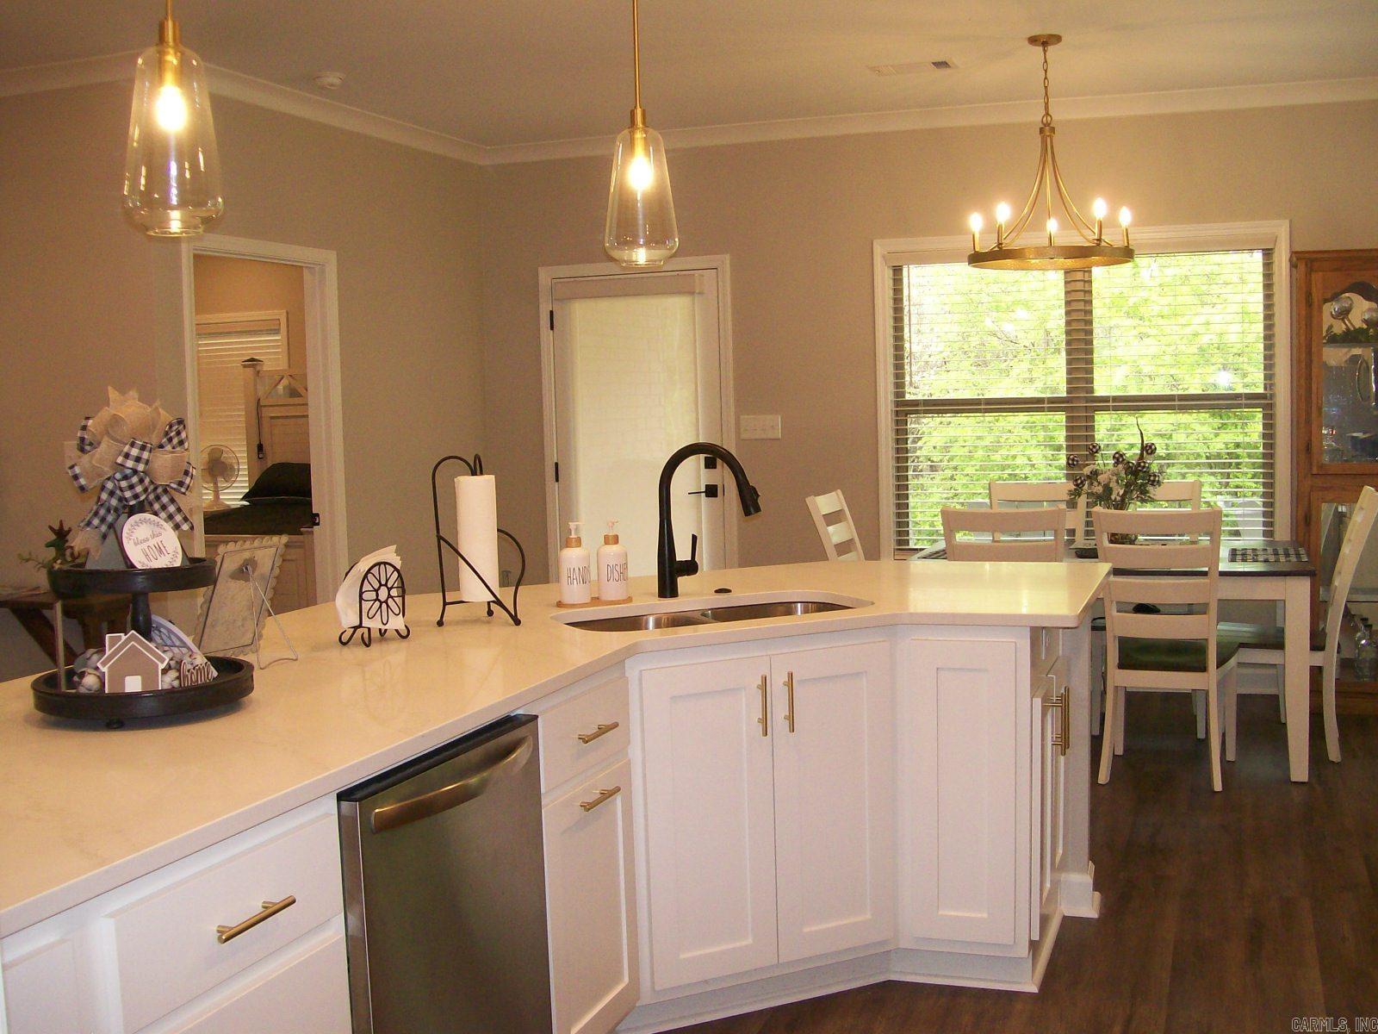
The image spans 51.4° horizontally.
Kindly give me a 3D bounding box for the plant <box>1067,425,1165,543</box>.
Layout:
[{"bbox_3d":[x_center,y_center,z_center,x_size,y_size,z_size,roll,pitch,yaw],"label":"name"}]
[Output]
[{"bbox_3d":[1.674,-0.112,5.623,0.380,0.501,0.370,0,6,19],"label":"plant"}]

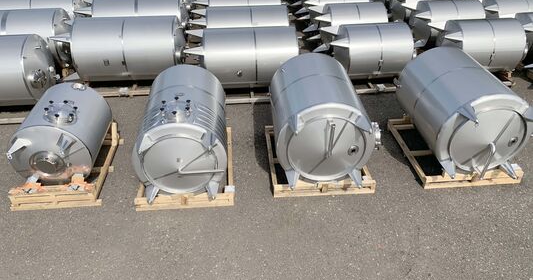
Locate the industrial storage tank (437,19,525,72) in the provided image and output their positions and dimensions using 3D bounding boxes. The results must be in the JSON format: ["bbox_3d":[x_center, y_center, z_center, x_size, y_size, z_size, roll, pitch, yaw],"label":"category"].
[{"bbox_3d":[4.842,-2.182,9.264,2.005,1.135,1.135,-3,35,-4],"label":"industrial storage tank"}]

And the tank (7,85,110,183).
[{"bbox_3d":[-3.896,-0.067,7.700,1.377,1.377,2.125,-3,34,-4],"label":"tank"}]

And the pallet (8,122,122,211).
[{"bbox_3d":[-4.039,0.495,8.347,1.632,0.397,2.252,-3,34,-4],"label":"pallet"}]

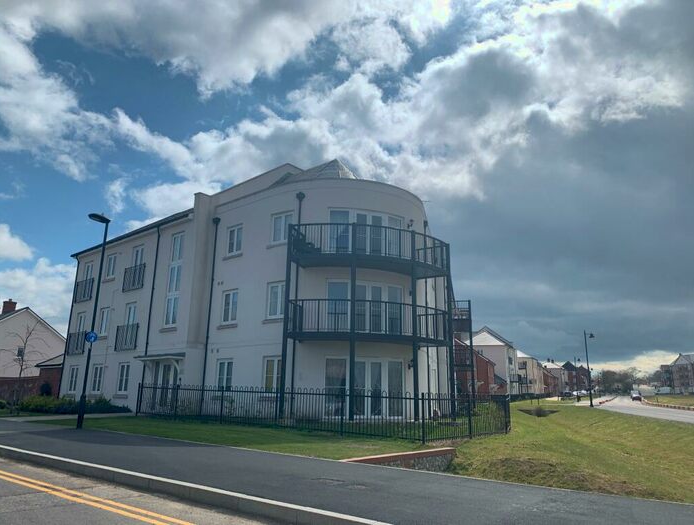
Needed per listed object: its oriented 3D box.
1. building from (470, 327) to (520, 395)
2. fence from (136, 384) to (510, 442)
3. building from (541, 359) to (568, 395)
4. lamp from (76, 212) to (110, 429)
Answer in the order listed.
[{"bbox_3d":[22.557,16.811,84.827,8.500,10.600,10.000,-5,-15,24],"label":"building"},{"bbox_3d":[-1.602,5.220,18.899,13.600,1.370,5.000,-11,-18,40],"label":"fence"},{"bbox_3d":[61.214,35.569,159.394,8.500,10.800,12.000,-6,-15,26],"label":"building"},{"bbox_3d":[-7.464,1.564,15.074,0.280,6.100,0.750,-11,-18,40],"label":"lamp"}]

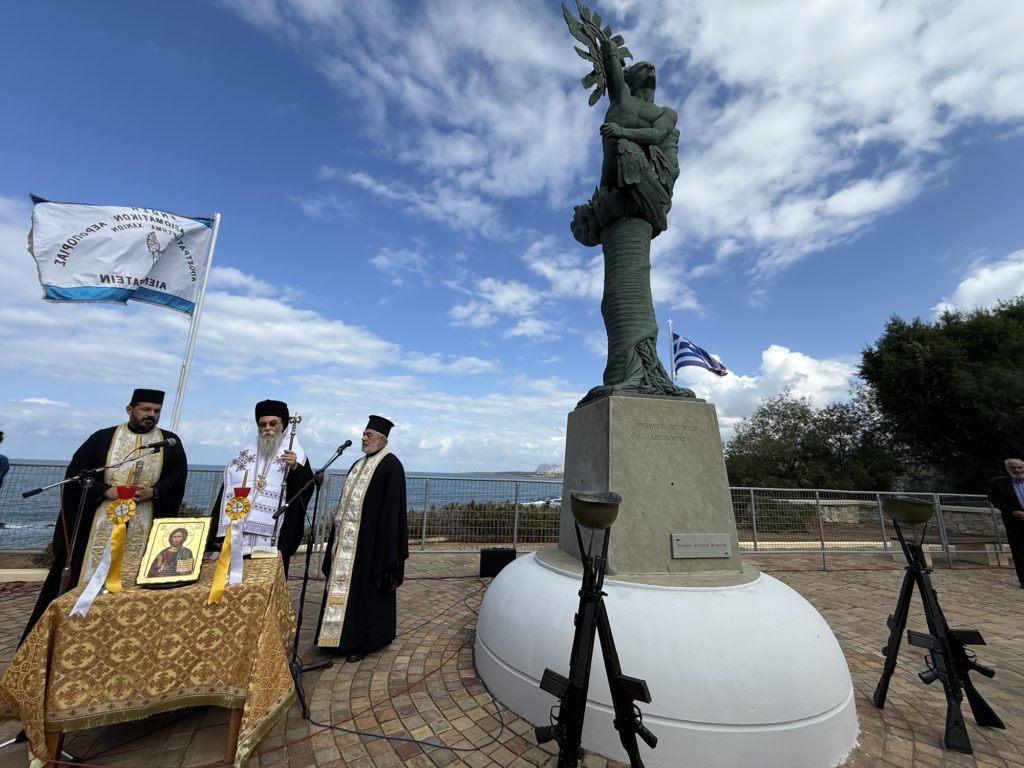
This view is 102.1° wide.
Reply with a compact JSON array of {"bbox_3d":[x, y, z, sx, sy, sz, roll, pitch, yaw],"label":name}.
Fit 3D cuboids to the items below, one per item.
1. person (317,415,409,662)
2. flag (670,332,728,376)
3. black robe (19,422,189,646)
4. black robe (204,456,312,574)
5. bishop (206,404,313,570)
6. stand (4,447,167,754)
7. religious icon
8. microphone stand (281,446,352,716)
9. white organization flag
[{"bbox_3d":[-1.159,1.148,3.359,0.630,1.780,0.530,-8,-16,38],"label":"person"},{"bbox_3d":[3.674,-0.578,8.114,0.940,0.900,0.350,-7,-15,36],"label":"flag"},{"bbox_3d":[-2.514,1.033,2.535,0.500,1.560,0.780,-10,-17,44],"label":"black robe"},{"bbox_3d":[-1.871,1.190,2.961,0.700,1.450,0.480,8,-14,-27],"label":"black robe"},{"bbox_3d":[-1.867,1.028,2.996,0.700,1.822,0.480,8,-14,-27],"label":"bishop"},{"bbox_3d":[-2.172,1.014,2.050,0.800,1.430,0.620,2,-12,-1],"label":"stand"},{"bbox_3d":[-1.626,0.808,2.007,0.230,0.295,0.035,8,-28,-28],"label":"religious icon"},{"bbox_3d":[-1.293,1.128,2.695,0.580,1.530,0.650,-6,-14,30],"label":"microphone stand"},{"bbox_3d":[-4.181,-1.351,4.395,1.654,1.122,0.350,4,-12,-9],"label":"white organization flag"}]

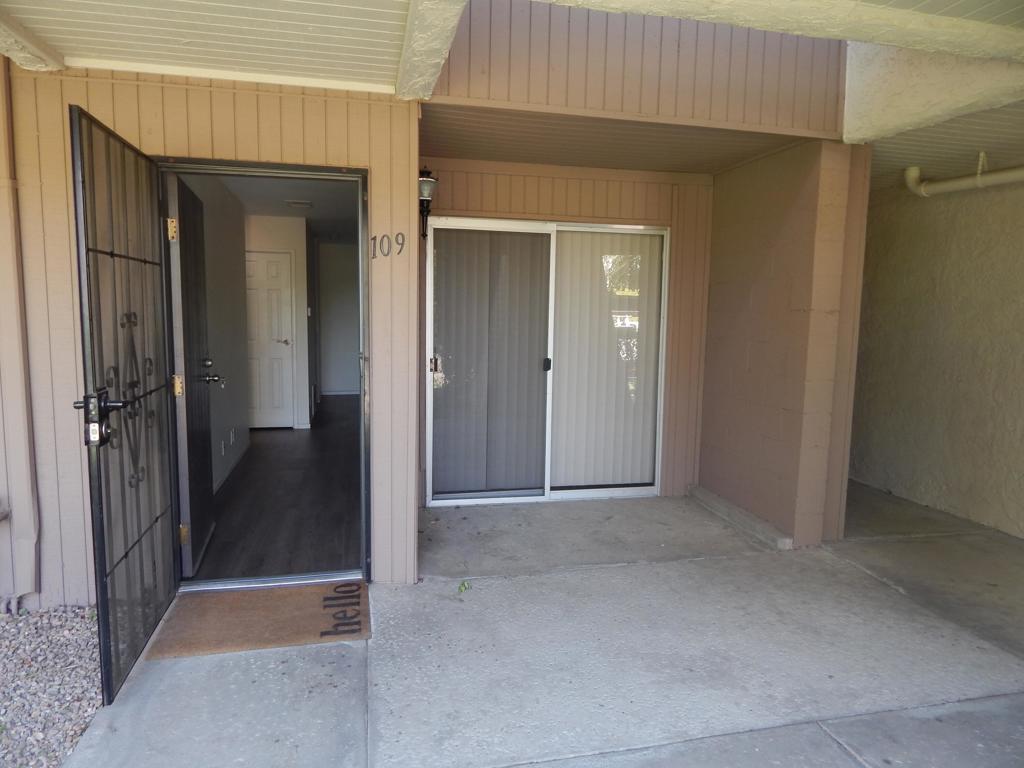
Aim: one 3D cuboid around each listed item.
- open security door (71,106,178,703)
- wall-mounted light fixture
[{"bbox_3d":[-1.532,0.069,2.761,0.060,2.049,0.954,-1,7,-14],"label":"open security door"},{"bbox_3d":[-0.520,-1.071,4.042,0.177,0.424,0.170,0,7,-13],"label":"wall-mounted light fixture"}]

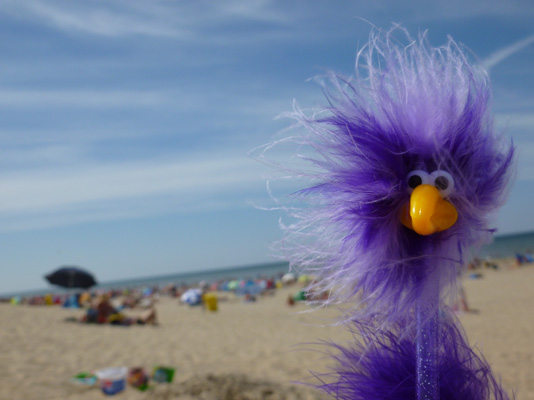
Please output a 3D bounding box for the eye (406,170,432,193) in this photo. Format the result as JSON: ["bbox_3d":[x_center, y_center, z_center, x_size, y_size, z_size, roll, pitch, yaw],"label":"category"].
[{"bbox_3d":[0.061,-0.007,0.242,0.010,0.010,0.007,-2,-2,22],"label":"eye"}]

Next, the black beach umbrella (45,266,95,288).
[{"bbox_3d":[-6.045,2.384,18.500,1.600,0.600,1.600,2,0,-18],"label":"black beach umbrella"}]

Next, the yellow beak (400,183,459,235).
[{"bbox_3d":[0.064,0.004,0.238,0.022,0.021,0.017,-2,-2,24],"label":"yellow beak"}]

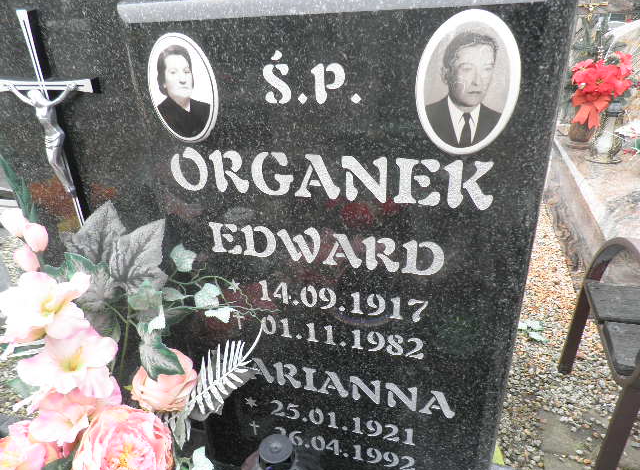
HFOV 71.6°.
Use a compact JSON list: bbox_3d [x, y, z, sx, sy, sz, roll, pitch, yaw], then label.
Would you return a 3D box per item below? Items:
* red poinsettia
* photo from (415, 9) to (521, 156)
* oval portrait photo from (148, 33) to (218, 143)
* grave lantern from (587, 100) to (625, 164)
[{"bbox_3d":[1.649,-0.844,2.590,0.310,0.400,0.270,6,28,18],"label":"red poinsettia"},{"bbox_3d":[0.175,-0.176,0.530,0.119,0.167,0.011,5,27,15],"label":"photo"},{"bbox_3d":[-0.199,-0.207,0.636,0.111,0.152,0.011,5,27,15],"label":"oval portrait photo"},{"bbox_3d":[1.620,-0.573,2.480,0.180,0.315,0.180,6,28,18],"label":"grave lantern"}]

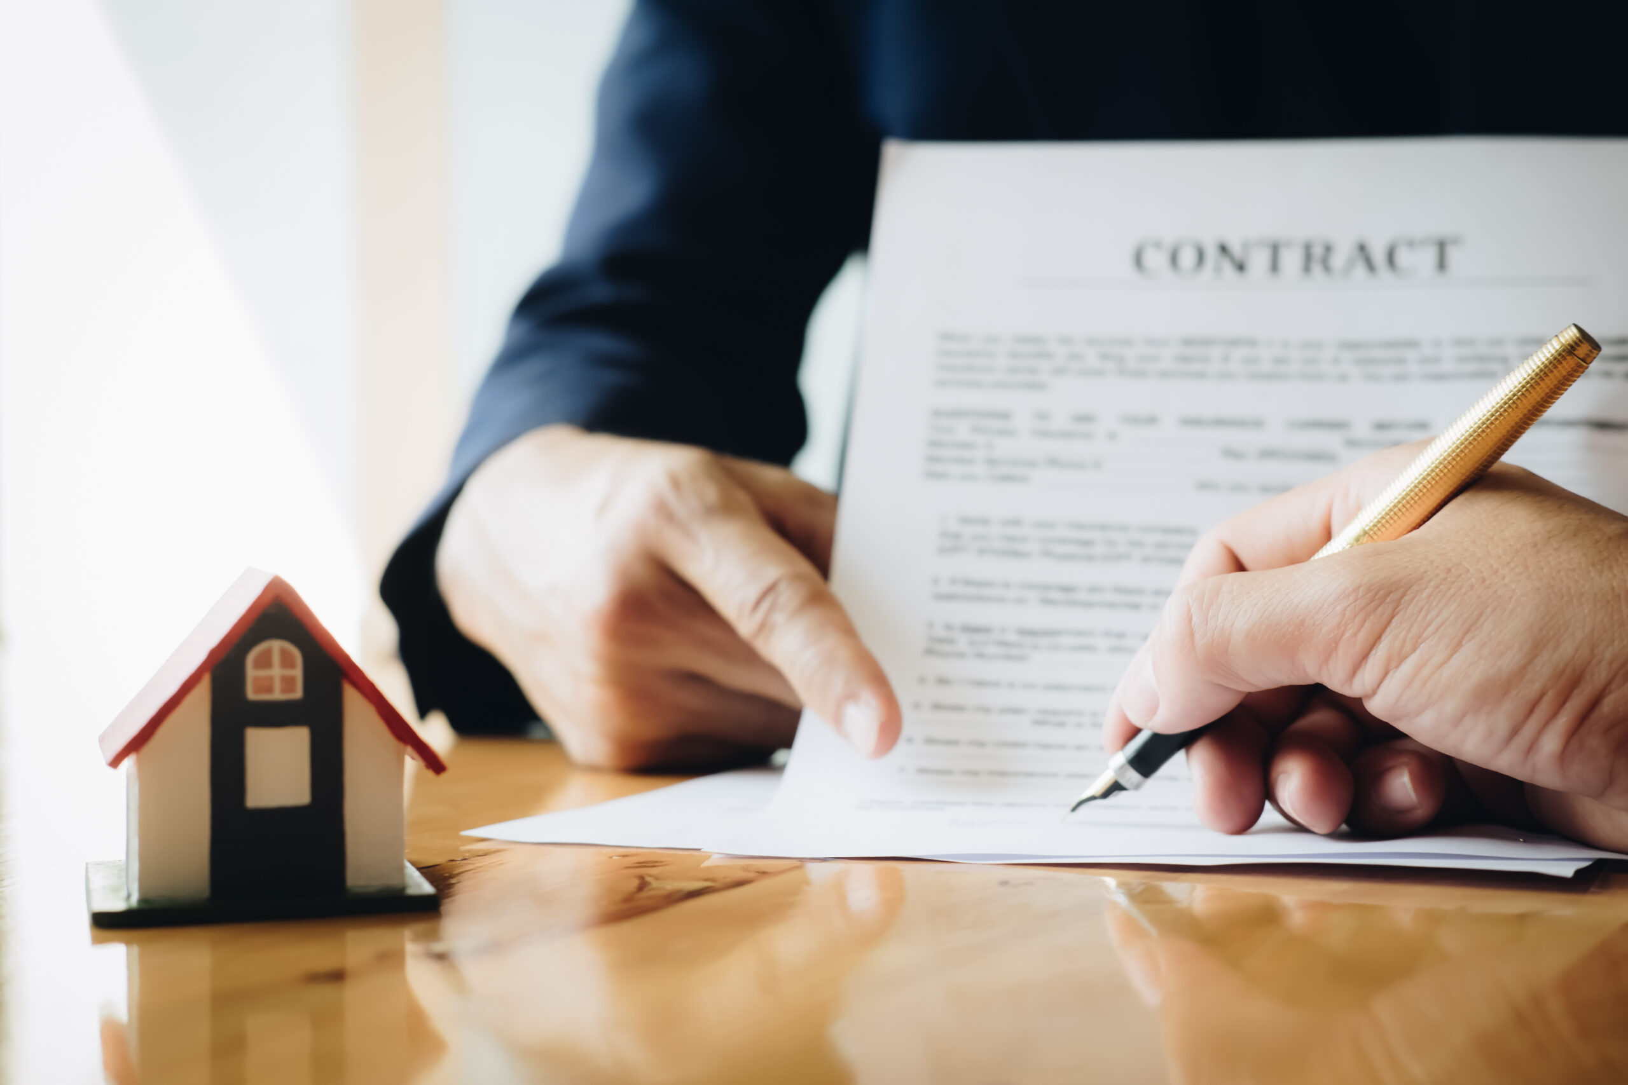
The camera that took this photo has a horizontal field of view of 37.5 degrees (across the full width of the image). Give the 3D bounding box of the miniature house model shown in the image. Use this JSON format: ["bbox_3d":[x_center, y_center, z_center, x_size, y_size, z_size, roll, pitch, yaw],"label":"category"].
[{"bbox_3d":[-0.087,0.030,0.377,0.051,0.051,0.054,0,1,-18],"label":"miniature house model"}]

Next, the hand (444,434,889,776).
[{"bbox_3d":[-0.032,0.011,0.547,0.120,0.080,0.085,1,1,41],"label":"hand"}]

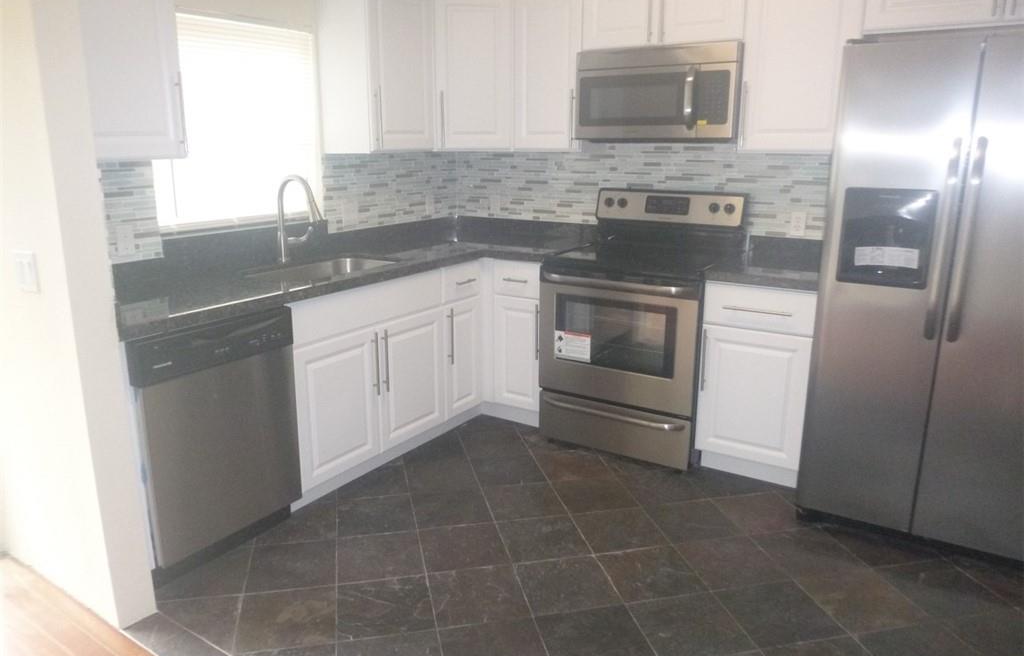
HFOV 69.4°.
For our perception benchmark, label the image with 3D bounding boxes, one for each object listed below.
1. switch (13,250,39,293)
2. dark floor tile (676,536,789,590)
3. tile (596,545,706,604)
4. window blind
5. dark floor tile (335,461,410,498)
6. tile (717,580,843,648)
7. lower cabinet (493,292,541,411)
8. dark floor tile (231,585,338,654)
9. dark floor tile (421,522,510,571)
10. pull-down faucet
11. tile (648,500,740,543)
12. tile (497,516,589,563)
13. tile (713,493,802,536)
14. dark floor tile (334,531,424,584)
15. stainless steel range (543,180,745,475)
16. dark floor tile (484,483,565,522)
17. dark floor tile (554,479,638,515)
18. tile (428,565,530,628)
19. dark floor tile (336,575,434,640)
[{"bbox_3d":[-1.385,-0.161,2.099,0.117,0.115,0.010,9,17,31],"label":"switch"},{"bbox_3d":[0.772,0.828,2.609,0.298,0.010,0.298,-3,14,-12],"label":"dark floor tile"},{"bbox_3d":[0.483,0.856,2.575,0.300,0.015,0.300,-3,14,-12],"label":"tile"},{"bbox_3d":[-1.183,-0.886,3.215,0.040,0.830,0.885,9,16,31],"label":"window blind"},{"bbox_3d":[-0.602,0.687,3.238,0.301,0.012,0.301,-3,14,-12],"label":"dark floor tile"},{"bbox_3d":[0.848,0.913,2.355,0.303,0.012,0.303,-3,14,-12],"label":"tile"},{"bbox_3d":[0.175,0.083,4.005,0.259,0.594,0.550,9,16,31],"label":"lower cabinet"},{"bbox_3d":[-0.704,0.913,2.313,0.301,0.012,0.301,-3,14,-12],"label":"dark floor tile"},{"bbox_3d":[-0.178,0.813,2.739,0.303,0.012,0.303,-3,14,-12],"label":"dark floor tile"},{"bbox_3d":[-0.947,-0.484,3.324,0.273,0.392,0.125,9,17,31],"label":"pull-down faucet"},{"bbox_3d":[0.715,0.769,2.933,0.303,0.012,0.303,-3,14,-12],"label":"tile"},{"bbox_3d":[0.118,0.787,2.768,0.298,0.010,0.298,-3,14,-12],"label":"tile"},{"bbox_3d":[1.007,0.751,2.978,0.301,0.012,0.301,-3,14,-12],"label":"tile"},{"bbox_3d":[-0.476,0.831,2.670,0.300,0.015,0.300,-3,14,-12],"label":"dark floor tile"},{"bbox_3d":[0.628,-0.036,3.644,0.770,1.210,0.710,9,16,31],"label":"stainless steel range"},{"bbox_3d":[0.054,0.726,3.093,0.303,0.012,0.303,-3,14,-12],"label":"dark floor tile"},{"bbox_3d":[0.347,0.700,3.117,0.298,0.010,0.298,-3,14,-12],"label":"dark floor tile"},{"bbox_3d":[-0.112,0.887,2.446,0.300,0.015,0.300,-3,14,-12],"label":"tile"},{"bbox_3d":[-0.408,0.897,2.376,0.301,0.012,0.301,-3,14,-12],"label":"dark floor tile"}]

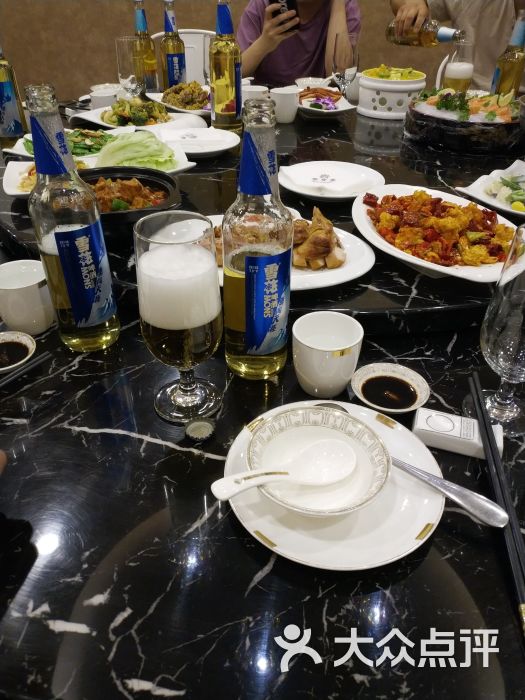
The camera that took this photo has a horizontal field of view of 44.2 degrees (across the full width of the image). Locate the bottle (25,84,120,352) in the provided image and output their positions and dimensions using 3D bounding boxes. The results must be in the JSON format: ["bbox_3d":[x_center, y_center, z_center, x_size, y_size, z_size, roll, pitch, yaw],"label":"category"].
[{"bbox_3d":[-0.198,-0.127,0.669,0.068,0.279,0.068,1,37,0],"label":"bottle"}]

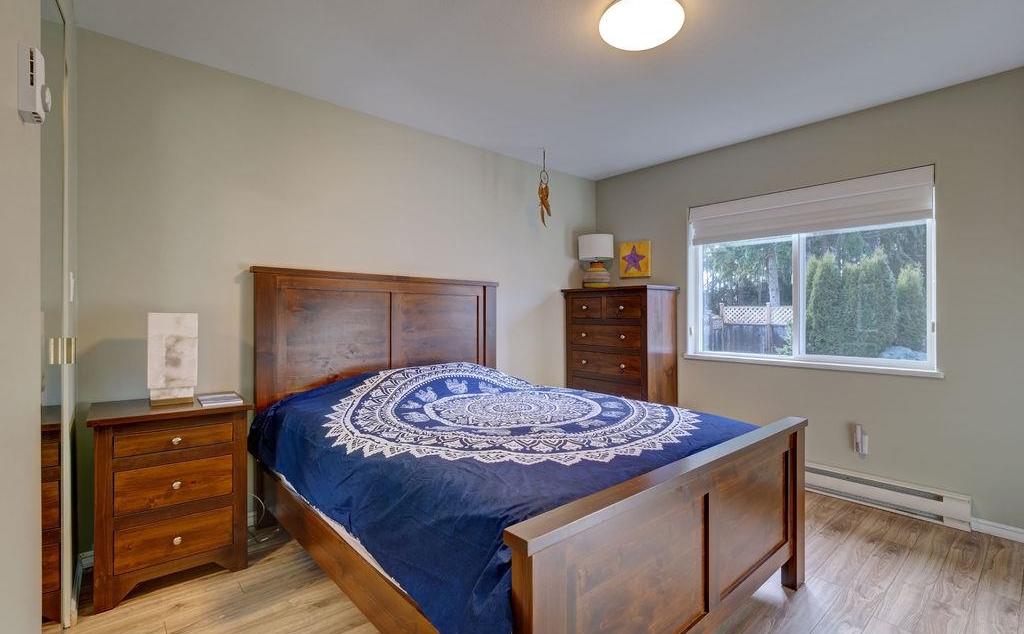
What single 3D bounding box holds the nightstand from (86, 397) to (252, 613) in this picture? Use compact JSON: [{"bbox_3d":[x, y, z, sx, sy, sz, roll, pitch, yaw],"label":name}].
[{"bbox_3d":[-1.555,0.777,2.170,0.576,0.755,0.470,0,1,-41],"label":"nightstand"}]

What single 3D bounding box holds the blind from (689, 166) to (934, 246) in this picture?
[{"bbox_3d":[1.934,-0.718,3.258,0.085,0.305,1.474,0,1,-41],"label":"blind"}]

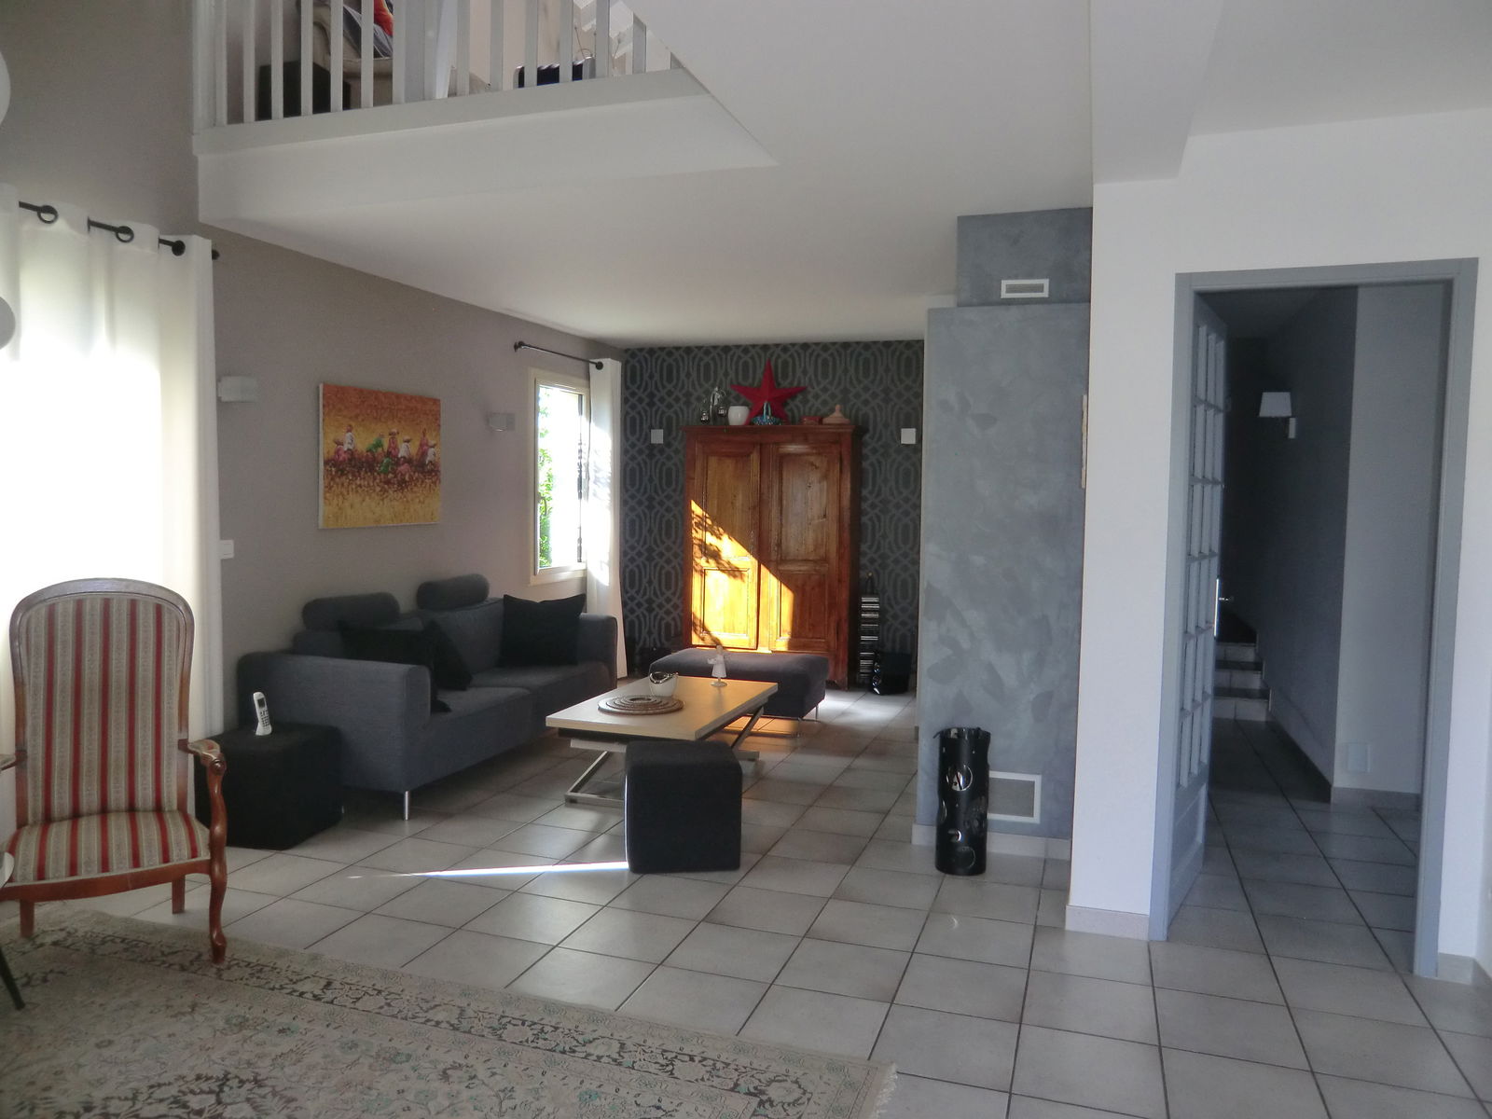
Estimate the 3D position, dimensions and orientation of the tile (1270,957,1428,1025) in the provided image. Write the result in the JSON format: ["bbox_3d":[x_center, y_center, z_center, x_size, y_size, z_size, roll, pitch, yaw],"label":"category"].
[{"bbox_3d":[1.704,1.230,2.943,0.337,0.010,0.337,2,3,18],"label":"tile"}]

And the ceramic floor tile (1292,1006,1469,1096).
[{"bbox_3d":[1.598,1.250,2.623,0.338,0.010,0.338,2,3,18],"label":"ceramic floor tile"}]

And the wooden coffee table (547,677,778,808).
[{"bbox_3d":[-0.350,0.877,4.969,0.710,0.405,1.220,2,3,18],"label":"wooden coffee table"}]

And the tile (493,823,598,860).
[{"bbox_3d":[-0.787,1.118,4.100,0.337,0.010,0.337,2,3,18],"label":"tile"}]

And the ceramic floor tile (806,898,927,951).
[{"bbox_3d":[0.402,1.188,3.366,0.337,0.010,0.337,2,3,18],"label":"ceramic floor tile"}]

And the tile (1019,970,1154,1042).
[{"bbox_3d":[0.945,1.229,2.839,0.338,0.010,0.338,2,3,18],"label":"tile"}]

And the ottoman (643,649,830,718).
[{"bbox_3d":[-0.031,0.813,6.390,0.930,0.385,0.660,2,3,18],"label":"ottoman"}]

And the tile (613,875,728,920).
[{"bbox_3d":[-0.252,1.170,3.598,0.338,0.010,0.338,2,3,18],"label":"tile"}]

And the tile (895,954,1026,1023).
[{"bbox_3d":[0.619,1.218,2.947,0.338,0.010,0.338,2,3,18],"label":"tile"}]

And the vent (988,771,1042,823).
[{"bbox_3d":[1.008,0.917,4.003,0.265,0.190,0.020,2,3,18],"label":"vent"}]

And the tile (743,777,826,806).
[{"bbox_3d":[0.185,1.096,4.852,0.337,0.010,0.337,2,3,18],"label":"tile"}]

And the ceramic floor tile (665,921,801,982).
[{"bbox_3d":[-0.032,1.194,3.151,0.337,0.010,0.337,2,3,18],"label":"ceramic floor tile"}]

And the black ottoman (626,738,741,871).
[{"bbox_3d":[-0.242,0.932,3.972,0.400,0.400,0.400,0,3,-7],"label":"black ottoman"}]

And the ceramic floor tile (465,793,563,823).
[{"bbox_3d":[-1.006,1.103,4.558,0.337,0.010,0.337,2,3,18],"label":"ceramic floor tile"}]

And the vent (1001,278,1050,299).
[{"bbox_3d":[1.127,-1.094,4.167,0.186,0.073,0.020,2,3,18],"label":"vent"}]

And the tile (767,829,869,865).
[{"bbox_3d":[0.291,1.138,4.098,0.337,0.010,0.337,2,3,18],"label":"tile"}]

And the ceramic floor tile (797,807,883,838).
[{"bbox_3d":[0.399,1.123,4.421,0.337,0.010,0.337,2,3,18],"label":"ceramic floor tile"}]

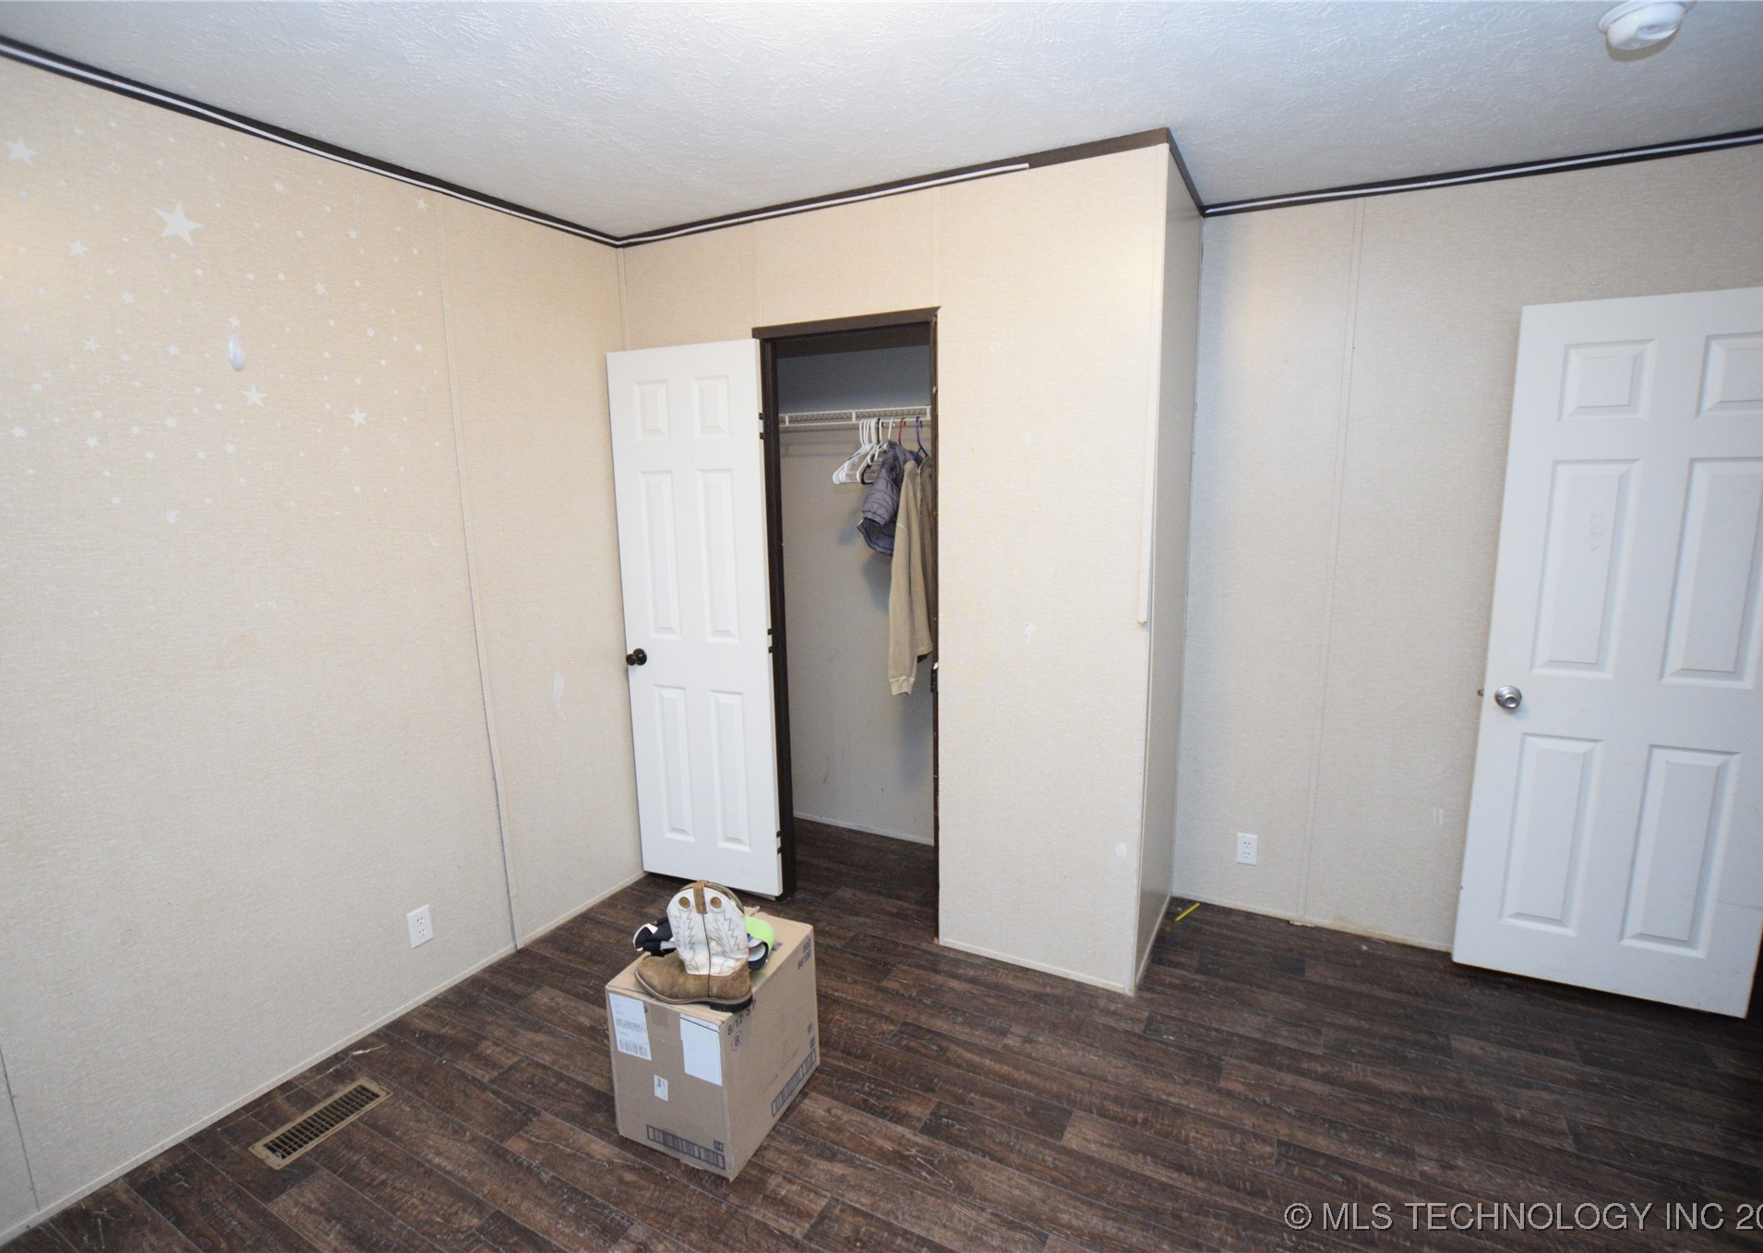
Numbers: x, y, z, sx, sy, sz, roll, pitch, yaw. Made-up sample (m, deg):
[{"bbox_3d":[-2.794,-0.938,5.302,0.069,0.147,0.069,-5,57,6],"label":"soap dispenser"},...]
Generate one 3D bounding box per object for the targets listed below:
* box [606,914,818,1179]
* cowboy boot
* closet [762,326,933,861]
[{"bbox_3d":[-0.412,1.031,2.011,0.328,0.403,0.412,3,11,25],"label":"box"},{"bbox_3d":[-0.439,0.715,1.804,0.288,0.290,0.115,2,10,16],"label":"cowboy boot"},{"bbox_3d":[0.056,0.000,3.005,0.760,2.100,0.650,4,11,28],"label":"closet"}]

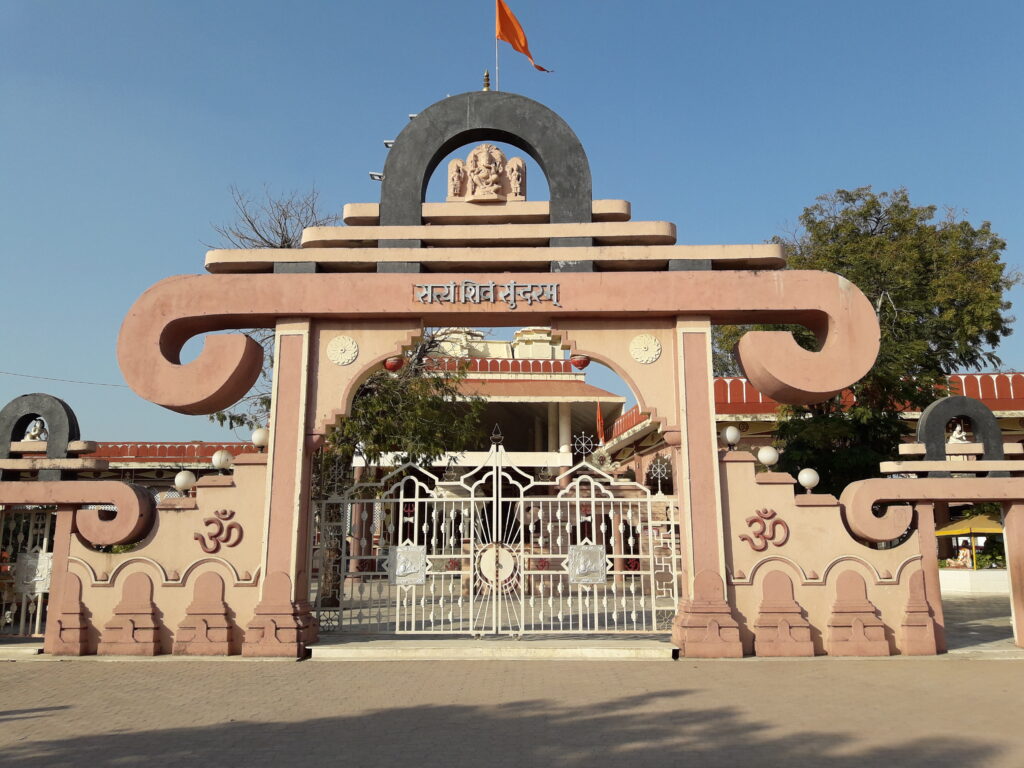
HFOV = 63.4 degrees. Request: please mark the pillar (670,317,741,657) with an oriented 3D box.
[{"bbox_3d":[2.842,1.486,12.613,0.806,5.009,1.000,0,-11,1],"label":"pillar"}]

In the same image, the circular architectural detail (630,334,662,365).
[{"bbox_3d":[2.069,-0.530,12.864,0.510,0.477,0.060,0,-11,1],"label":"circular architectural detail"}]

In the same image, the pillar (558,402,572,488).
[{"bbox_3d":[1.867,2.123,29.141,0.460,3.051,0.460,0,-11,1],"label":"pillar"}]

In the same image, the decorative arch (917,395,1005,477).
[{"bbox_3d":[6.561,0.782,12.170,1.103,1.175,0.310,0,-11,1],"label":"decorative arch"}]

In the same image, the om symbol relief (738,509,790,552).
[{"bbox_3d":[3.774,2.190,12.381,0.762,0.633,0.065,0,-11,1],"label":"om symbol relief"}]

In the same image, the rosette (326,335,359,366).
[{"bbox_3d":[-2.589,-0.514,12.635,0.484,0.487,0.060,0,-11,1],"label":"rosette"}]

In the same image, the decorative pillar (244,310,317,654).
[{"bbox_3d":[-3.330,1.464,12.379,0.782,4.888,1.000,0,-11,1],"label":"decorative pillar"}]

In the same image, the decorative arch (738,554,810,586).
[{"bbox_3d":[3.859,2.747,12.191,1.008,0.437,0.080,0,-11,1],"label":"decorative arch"}]

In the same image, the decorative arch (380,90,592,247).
[{"bbox_3d":[-0.396,-3.267,13.049,3.275,2.674,0.440,0,-11,1],"label":"decorative arch"}]

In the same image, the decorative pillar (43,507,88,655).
[{"bbox_3d":[-6.379,2.831,12.034,0.577,2.081,0.470,0,-11,1],"label":"decorative pillar"}]

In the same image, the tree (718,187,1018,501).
[{"bbox_3d":[8.601,0.060,19.745,7.244,10.180,7.000,0,-11,1],"label":"tree"}]

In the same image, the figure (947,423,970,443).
[{"bbox_3d":[6.576,0.720,12.207,0.300,0.309,0.300,-9,-14,40],"label":"figure"}]

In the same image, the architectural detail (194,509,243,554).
[{"bbox_3d":[-4.398,2.222,12.462,0.731,0.657,0.080,0,-11,1],"label":"architectural detail"}]

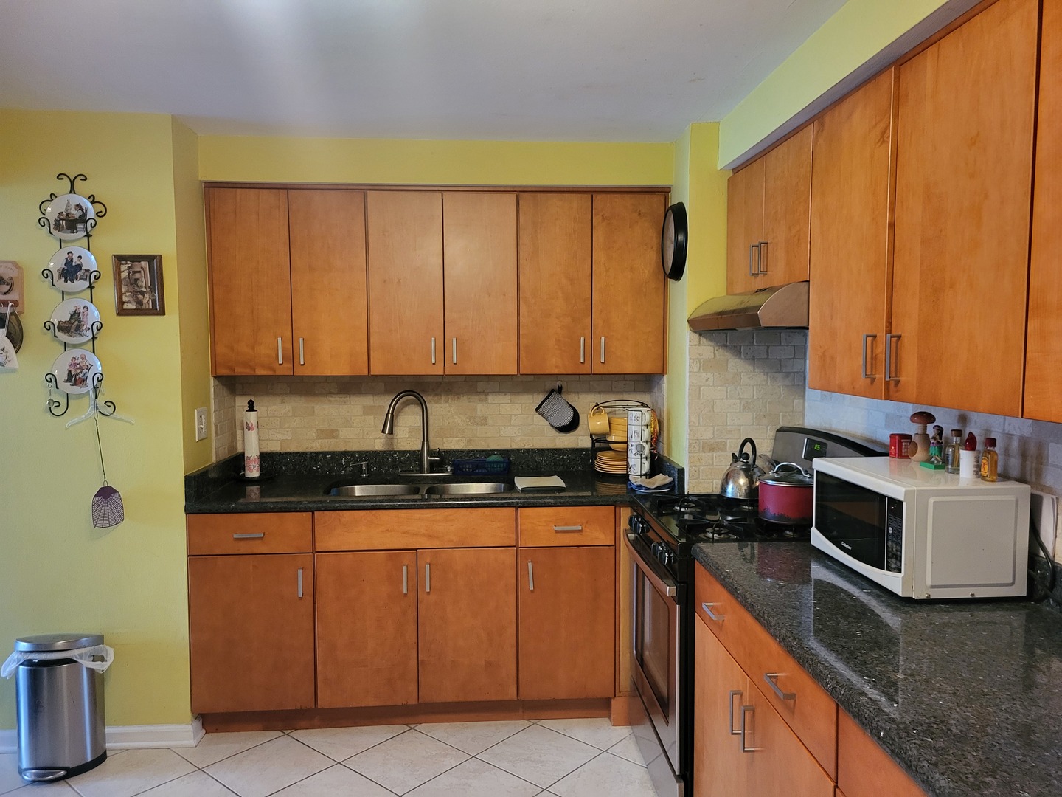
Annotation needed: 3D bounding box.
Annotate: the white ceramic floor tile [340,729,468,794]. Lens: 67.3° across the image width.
[{"bbox_3d":[-0.448,1.310,2.883,0.336,0.010,0.336,3,5,41],"label":"white ceramic floor tile"}]

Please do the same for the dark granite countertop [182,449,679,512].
[{"bbox_3d":[-0.360,0.322,3.291,1.865,0.144,0.625,0,4,-4],"label":"dark granite countertop"}]

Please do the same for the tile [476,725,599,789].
[{"bbox_3d":[0.033,1.304,2.916,0.337,0.010,0.337,3,5,41],"label":"tile"}]

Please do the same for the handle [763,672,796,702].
[{"bbox_3d":[0.504,0.581,1.612,0.029,0.011,0.107,0,4,-4],"label":"handle"}]

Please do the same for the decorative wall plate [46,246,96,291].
[{"bbox_3d":[-1.620,-0.455,2.823,0.166,0.165,0.020,0,4,-4],"label":"decorative wall plate"}]

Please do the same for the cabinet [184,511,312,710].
[{"bbox_3d":[-1.062,0.783,3.288,0.461,0.764,0.615,0,4,-4],"label":"cabinet"}]

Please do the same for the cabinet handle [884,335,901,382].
[{"bbox_3d":[0.801,-0.090,1.769,0.029,0.107,0.011,0,4,-4],"label":"cabinet handle"}]

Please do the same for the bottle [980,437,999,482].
[{"bbox_3d":[1.092,0.144,1.897,0.038,0.104,0.038,0,4,-4],"label":"bottle"}]

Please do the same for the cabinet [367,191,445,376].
[{"bbox_3d":[-0.521,-0.474,3.390,0.309,0.740,0.315,0,4,-4],"label":"cabinet"}]

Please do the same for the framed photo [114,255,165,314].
[{"bbox_3d":[-1.401,-0.405,2.857,0.171,0.218,0.020,0,4,-4],"label":"framed photo"}]

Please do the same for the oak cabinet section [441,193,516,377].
[{"bbox_3d":[-0.214,-0.477,3.419,0.306,0.738,0.318,0,4,-4],"label":"oak cabinet section"}]

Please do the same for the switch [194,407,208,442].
[{"bbox_3d":[-1.284,0.100,3.123,0.012,0.125,0.090,0,4,-4],"label":"switch"}]

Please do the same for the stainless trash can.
[{"bbox_3d":[-1.678,1.086,2.813,0.283,0.456,0.200,0,4,-4],"label":"stainless trash can"}]

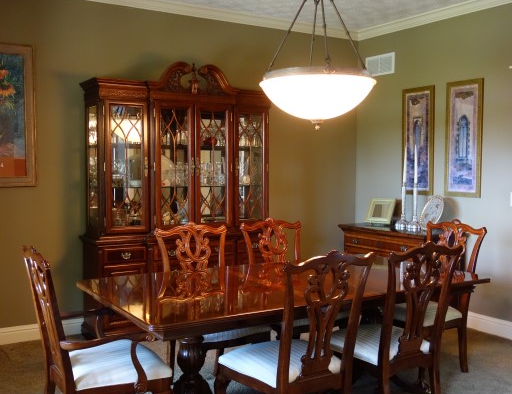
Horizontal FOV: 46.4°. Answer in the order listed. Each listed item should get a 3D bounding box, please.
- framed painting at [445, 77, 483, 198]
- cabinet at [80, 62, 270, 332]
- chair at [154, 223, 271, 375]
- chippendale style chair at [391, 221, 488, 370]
[{"bbox_3d":[1.771,-0.493,5.131,0.033,0.989,0.385,-2,4,-32],"label":"framed painting"},{"bbox_3d":[-0.625,0.017,5.027,1.544,2.202,0.478,-2,4,-32],"label":"cabinet"},{"bbox_3d":[-0.255,0.684,3.607,0.533,1.022,0.609,-2,4,-32],"label":"chair"},{"bbox_3d":[1.146,0.669,4.025,0.630,1.022,0.609,-2,4,-32],"label":"chippendale style chair"}]

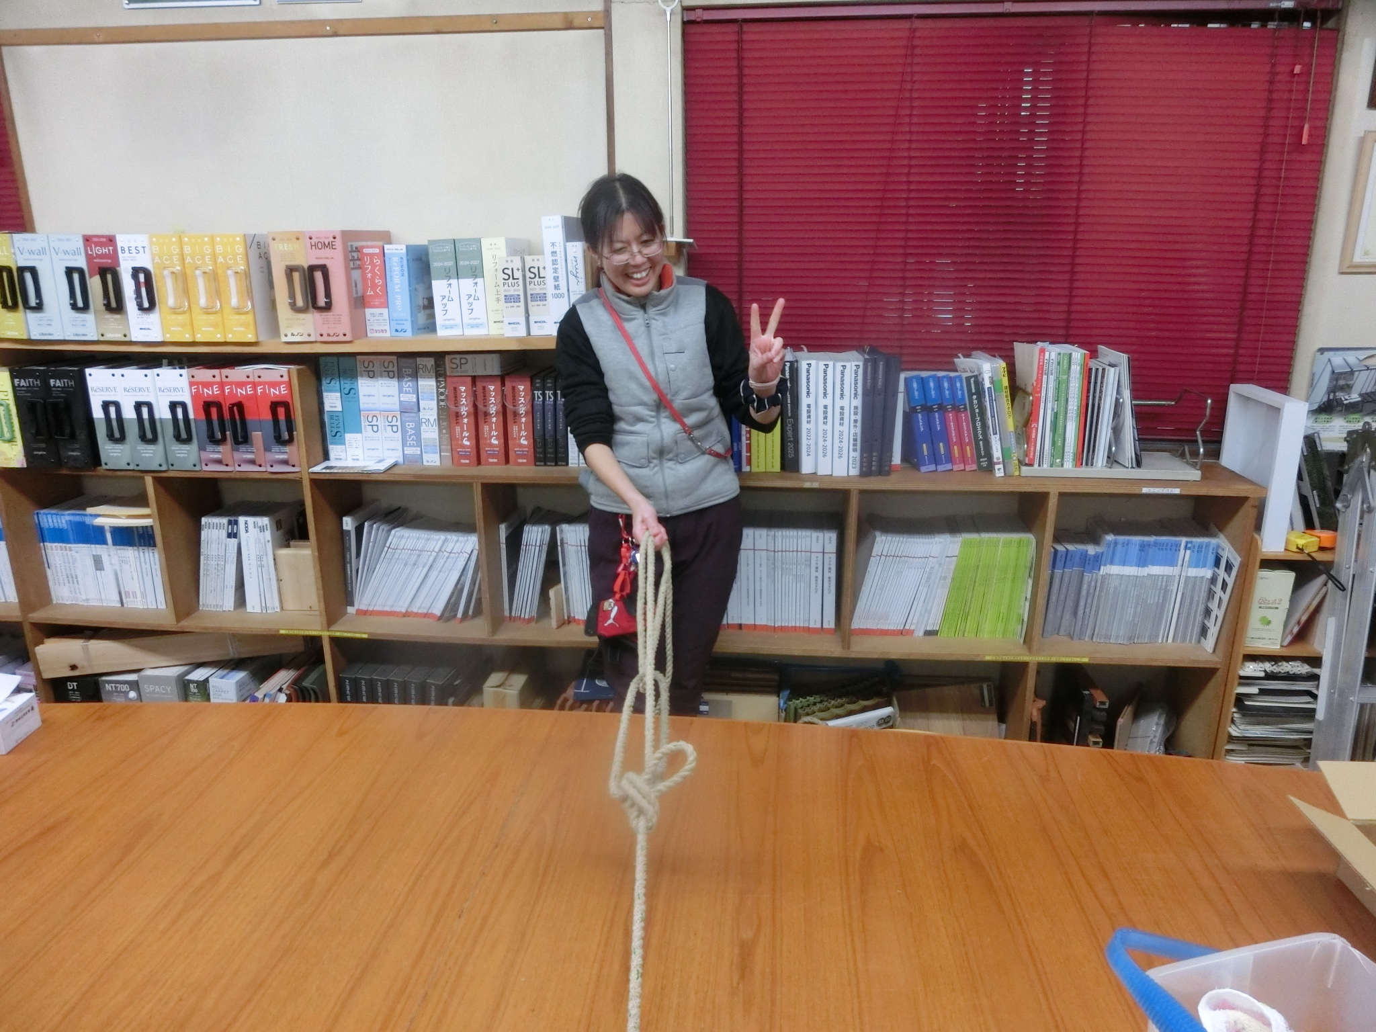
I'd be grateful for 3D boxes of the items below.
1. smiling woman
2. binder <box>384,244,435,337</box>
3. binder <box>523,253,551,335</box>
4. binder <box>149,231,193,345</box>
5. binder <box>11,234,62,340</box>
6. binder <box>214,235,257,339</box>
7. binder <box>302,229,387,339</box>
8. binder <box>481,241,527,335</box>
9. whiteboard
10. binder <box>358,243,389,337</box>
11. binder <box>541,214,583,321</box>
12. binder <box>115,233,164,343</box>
[{"bbox_3d":[-0.043,0.081,2.067,0.474,1.567,0.440,0,16,0],"label":"smiling woman"},{"bbox_3d":[-0.764,-0.631,2.663,0.060,0.238,0.225,2,16,6],"label":"binder"},{"bbox_3d":[-0.368,-0.592,2.541,0.055,0.198,0.250,1,16,5],"label":"binder"},{"bbox_3d":[-1.351,-0.636,2.651,0.086,0.275,0.305,2,16,6],"label":"binder"},{"bbox_3d":[-1.689,-0.639,2.648,0.096,0.267,0.322,1,16,5],"label":"binder"},{"bbox_3d":[-1.148,-0.624,2.595,0.087,0.269,0.322,1,16,5],"label":"binder"},{"bbox_3d":[-0.895,-0.622,2.566,0.095,0.274,0.332,1,16,5],"label":"binder"},{"bbox_3d":[-0.492,-0.637,2.633,0.064,0.249,0.225,2,16,6],"label":"binder"},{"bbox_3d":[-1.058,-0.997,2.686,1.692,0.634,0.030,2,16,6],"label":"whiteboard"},{"bbox_3d":[-0.827,-0.632,2.670,0.062,0.239,0.225,2,16,6],"label":"binder"},{"bbox_3d":[-0.317,-0.640,2.535,0.052,0.292,0.265,1,16,5],"label":"binder"},{"bbox_3d":[-1.407,-0.631,2.618,0.087,0.270,0.322,1,16,5],"label":"binder"}]

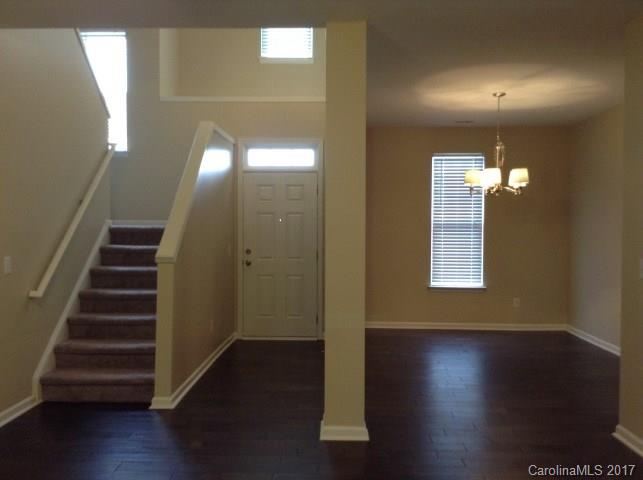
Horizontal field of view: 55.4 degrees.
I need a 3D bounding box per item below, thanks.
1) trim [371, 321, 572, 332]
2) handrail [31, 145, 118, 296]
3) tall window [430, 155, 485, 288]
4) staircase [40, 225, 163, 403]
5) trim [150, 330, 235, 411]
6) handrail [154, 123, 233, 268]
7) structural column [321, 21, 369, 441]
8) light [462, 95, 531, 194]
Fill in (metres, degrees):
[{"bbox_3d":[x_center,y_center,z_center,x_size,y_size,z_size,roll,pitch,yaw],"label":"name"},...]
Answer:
[{"bbox_3d":[1.901,1.161,8.200,2.707,0.095,0.020,0,1,1],"label":"trim"},{"bbox_3d":[-2.116,-0.260,5.380,0.100,0.070,2.080,0,41,1],"label":"handrail"},{"bbox_3d":[1.825,-0.256,8.208,0.713,1.786,0.050,0,1,1],"label":"tall window"},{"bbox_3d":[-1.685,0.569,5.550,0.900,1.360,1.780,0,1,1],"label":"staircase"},{"bbox_3d":[-1.168,1.195,6.072,0.170,0.090,2.940,0,1,1],"label":"trim"},{"bbox_3d":[-1.122,-0.507,5.905,0.147,1.280,2.770,0,1,1],"label":"handrail"},{"bbox_3d":[0.164,-0.055,4.077,0.300,2.700,0.290,0,1,1],"label":"structural column"},{"bbox_3d":[1.767,-0.963,6.152,0.645,1.025,0.645,0,1,1],"label":"light"}]

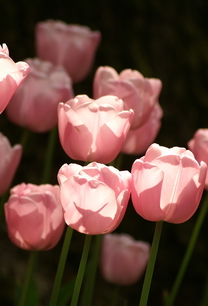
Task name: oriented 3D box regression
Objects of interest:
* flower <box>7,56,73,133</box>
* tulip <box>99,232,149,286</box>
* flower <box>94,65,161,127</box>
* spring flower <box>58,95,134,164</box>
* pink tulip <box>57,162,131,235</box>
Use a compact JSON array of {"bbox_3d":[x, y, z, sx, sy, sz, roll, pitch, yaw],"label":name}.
[{"bbox_3d":[-0.062,-0.056,2.780,0.065,0.068,0.063,6,5,0],"label":"flower"},{"bbox_3d":[0.023,0.113,3.050,0.053,0.055,0.053,6,9,0],"label":"tulip"},{"bbox_3d":[0.022,-0.051,2.660,0.062,0.057,0.060,6,5,0],"label":"flower"},{"bbox_3d":[-0.006,-0.020,2.500,0.065,0.058,0.065,6,9,0],"label":"spring flower"},{"bbox_3d":[-0.008,0.040,2.550,0.065,0.061,0.063,6,5,0],"label":"pink tulip"}]

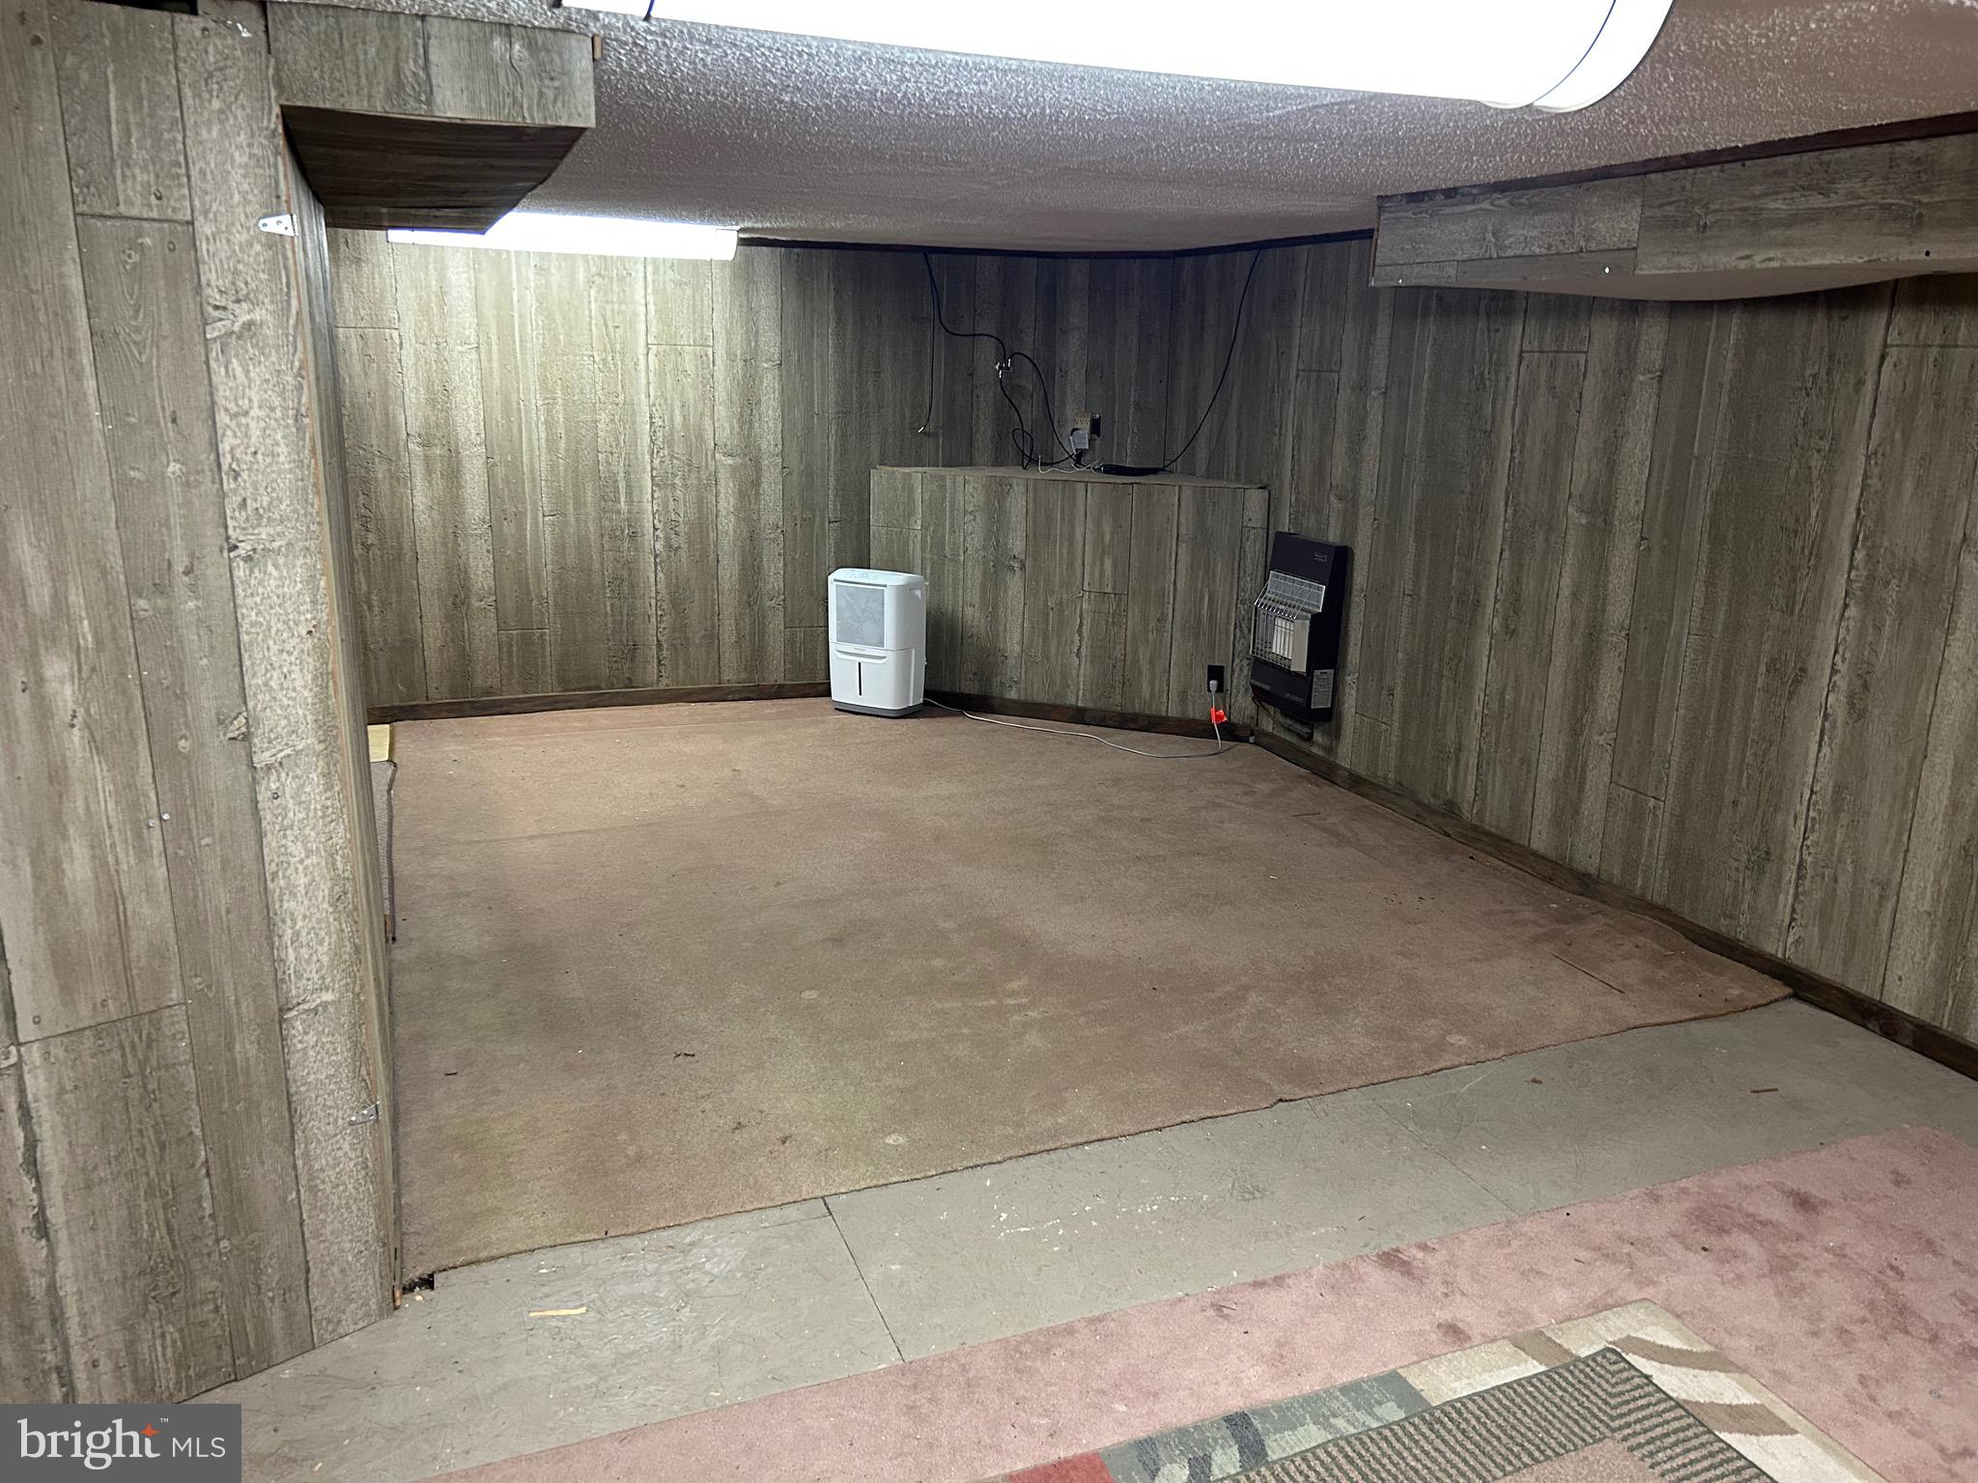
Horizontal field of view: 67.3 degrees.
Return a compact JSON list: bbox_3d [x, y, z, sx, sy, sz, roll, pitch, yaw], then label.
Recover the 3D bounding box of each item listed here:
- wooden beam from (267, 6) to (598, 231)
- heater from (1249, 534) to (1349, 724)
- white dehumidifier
[{"bbox_3d":[-1.238,-1.258,3.225,0.430,0.130,2.490,-5,16,-21],"label":"wooden beam"},{"bbox_3d":[1.171,-0.435,5.709,0.170,0.665,0.395,-5,16,-21],"label":"heater"},{"bbox_3d":[-0.492,-0.446,6.612,0.370,0.597,0.283,9,17,27],"label":"white dehumidifier"}]

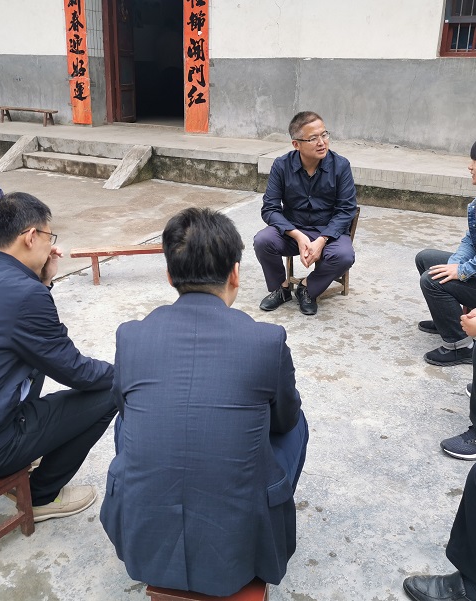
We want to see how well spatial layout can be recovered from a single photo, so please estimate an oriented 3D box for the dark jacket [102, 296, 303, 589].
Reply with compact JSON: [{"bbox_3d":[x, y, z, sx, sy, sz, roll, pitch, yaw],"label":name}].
[{"bbox_3d":[-0.079,0.288,1.589,0.490,0.650,0.510,2,20,3],"label":"dark jacket"}]

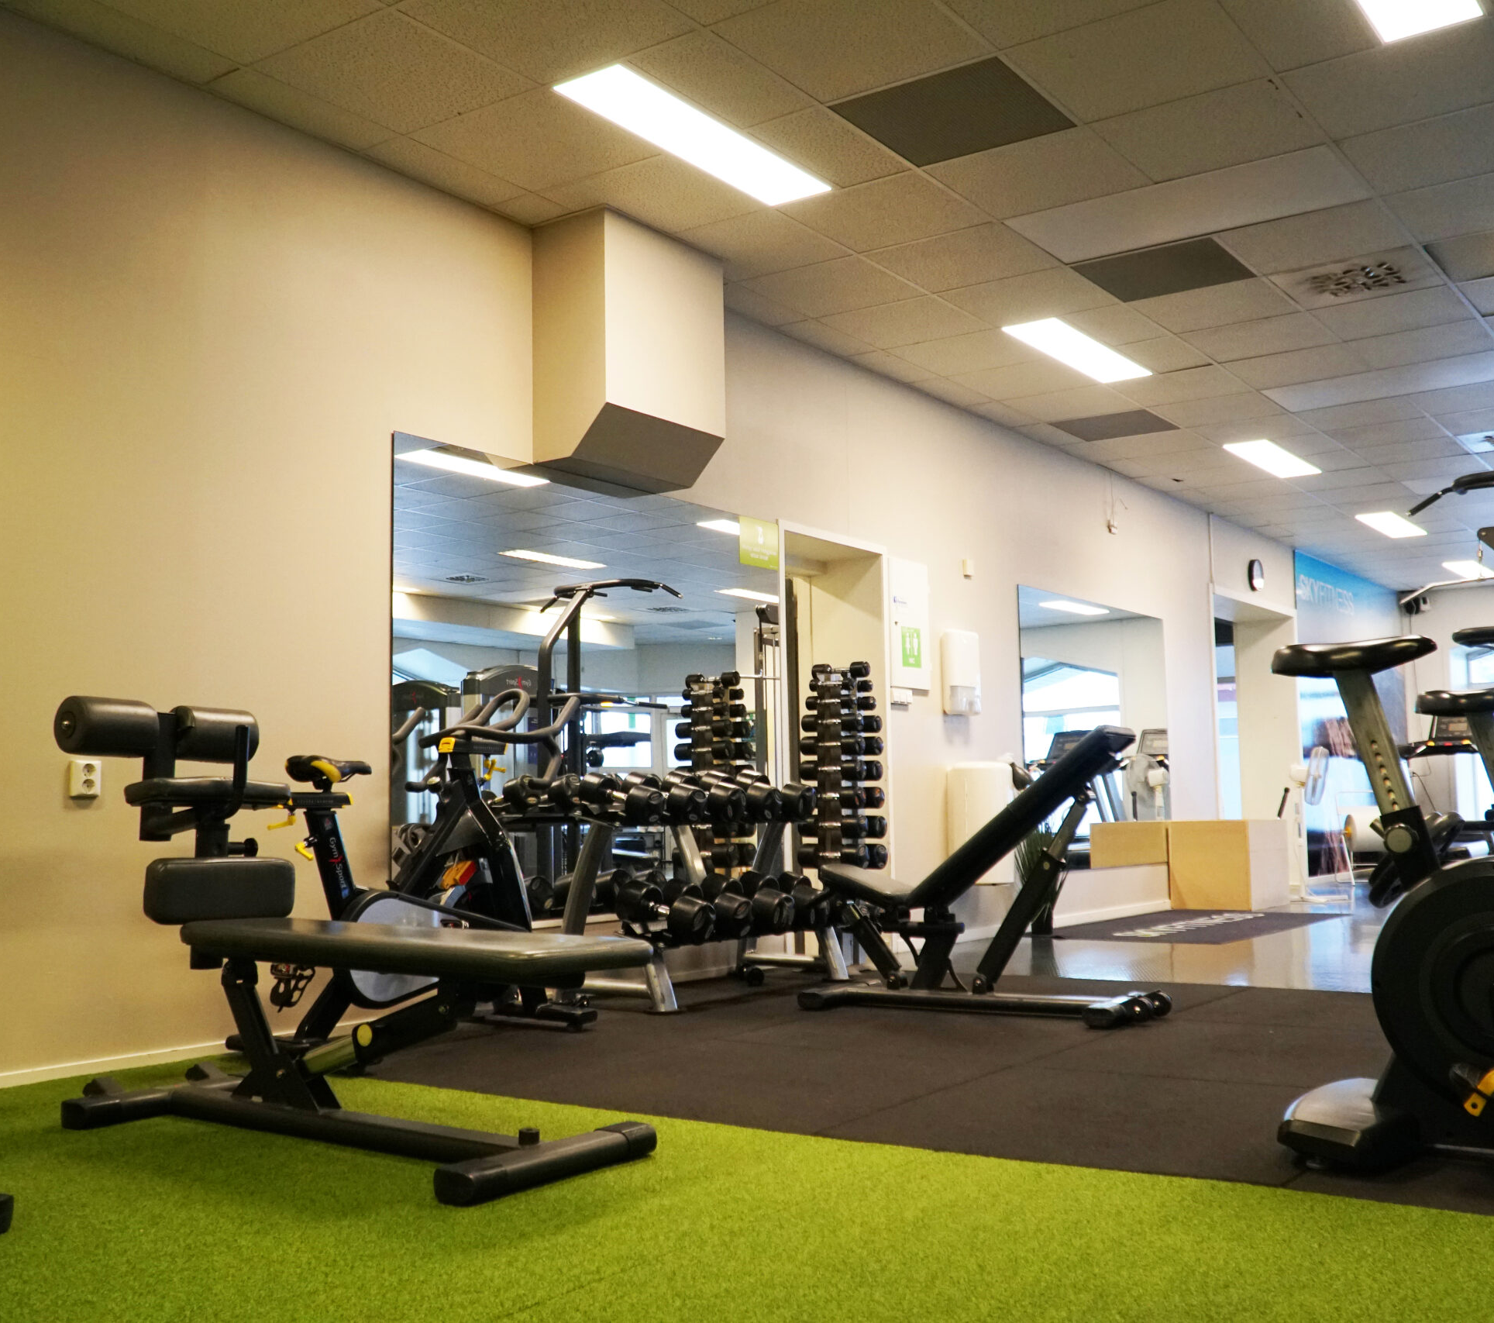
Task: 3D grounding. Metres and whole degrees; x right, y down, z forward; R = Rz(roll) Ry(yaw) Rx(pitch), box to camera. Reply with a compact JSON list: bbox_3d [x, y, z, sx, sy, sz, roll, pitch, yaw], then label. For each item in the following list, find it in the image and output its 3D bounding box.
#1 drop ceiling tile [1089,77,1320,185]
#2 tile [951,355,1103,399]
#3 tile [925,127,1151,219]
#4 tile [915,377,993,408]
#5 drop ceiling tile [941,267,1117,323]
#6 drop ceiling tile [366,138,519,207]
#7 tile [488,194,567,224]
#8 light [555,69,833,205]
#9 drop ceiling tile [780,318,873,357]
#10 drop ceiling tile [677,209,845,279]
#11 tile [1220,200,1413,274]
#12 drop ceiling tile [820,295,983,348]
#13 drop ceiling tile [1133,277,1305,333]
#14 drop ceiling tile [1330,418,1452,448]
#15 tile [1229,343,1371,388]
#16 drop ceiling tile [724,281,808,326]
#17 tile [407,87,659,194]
[{"bbox_3d":[1.490,-1.711,4.797,0.600,0.020,0.600,-3,-5,36],"label":"drop ceiling tile"},{"bbox_3d":[1.476,-1.477,7.788,0.591,0.020,0.591,-4,-6,37],"label":"tile"},{"bbox_3d":[1.030,-1.726,5.259,0.600,0.020,0.600,-3,-6,37],"label":"tile"},{"bbox_3d":[1.137,-1.462,8.017,0.186,0.025,0.600,-3,-5,36],"label":"tile"},{"bbox_3d":[1.228,-1.584,6.473,0.591,0.020,0.591,-4,-6,37],"label":"drop ceiling tile"},{"bbox_3d":[-1.010,-1.681,5.091,0.198,0.025,0.600,-3,-5,36],"label":"drop ceiling tile"},{"bbox_3d":[-0.814,-1.712,5.623,0.250,0.020,0.240,-3,-6,37],"label":"tile"},{"bbox_3d":[-0.148,-1.771,5.014,0.280,0.050,1.180,-3,-6,37],"label":"light"},{"bbox_3d":[0.401,-1.538,7.058,0.210,0.020,0.600,-3,-5,36],"label":"drop ceiling tile"},{"bbox_3d":[0.025,-1.674,6.003,0.610,0.020,0.610,-3,-6,37],"label":"drop ceiling tile"},{"bbox_3d":[2.201,-1.643,5.759,0.600,0.020,0.600,-4,-6,36],"label":"tile"},{"bbox_3d":[0.744,-1.548,6.809,0.600,0.020,0.600,-4,-6,36],"label":"drop ceiling tile"},{"bbox_3d":[2.076,-1.573,6.585,0.600,0.020,0.600,-3,-5,36],"label":"drop ceiling tile"},{"bbox_3d":[3.886,-1.386,9.011,0.600,0.020,0.600,-3,-5,36],"label":"drop ceiling tile"},{"bbox_3d":[2.787,-1.500,7.540,0.600,0.020,0.600,-3,-5,36],"label":"tile"},{"bbox_3d":[0.029,-1.613,6.744,0.240,0.020,0.580,-3,-6,37],"label":"drop ceiling tile"},{"bbox_3d":[-0.678,-1.699,4.856,0.600,0.025,0.600,-3,-5,36],"label":"tile"}]

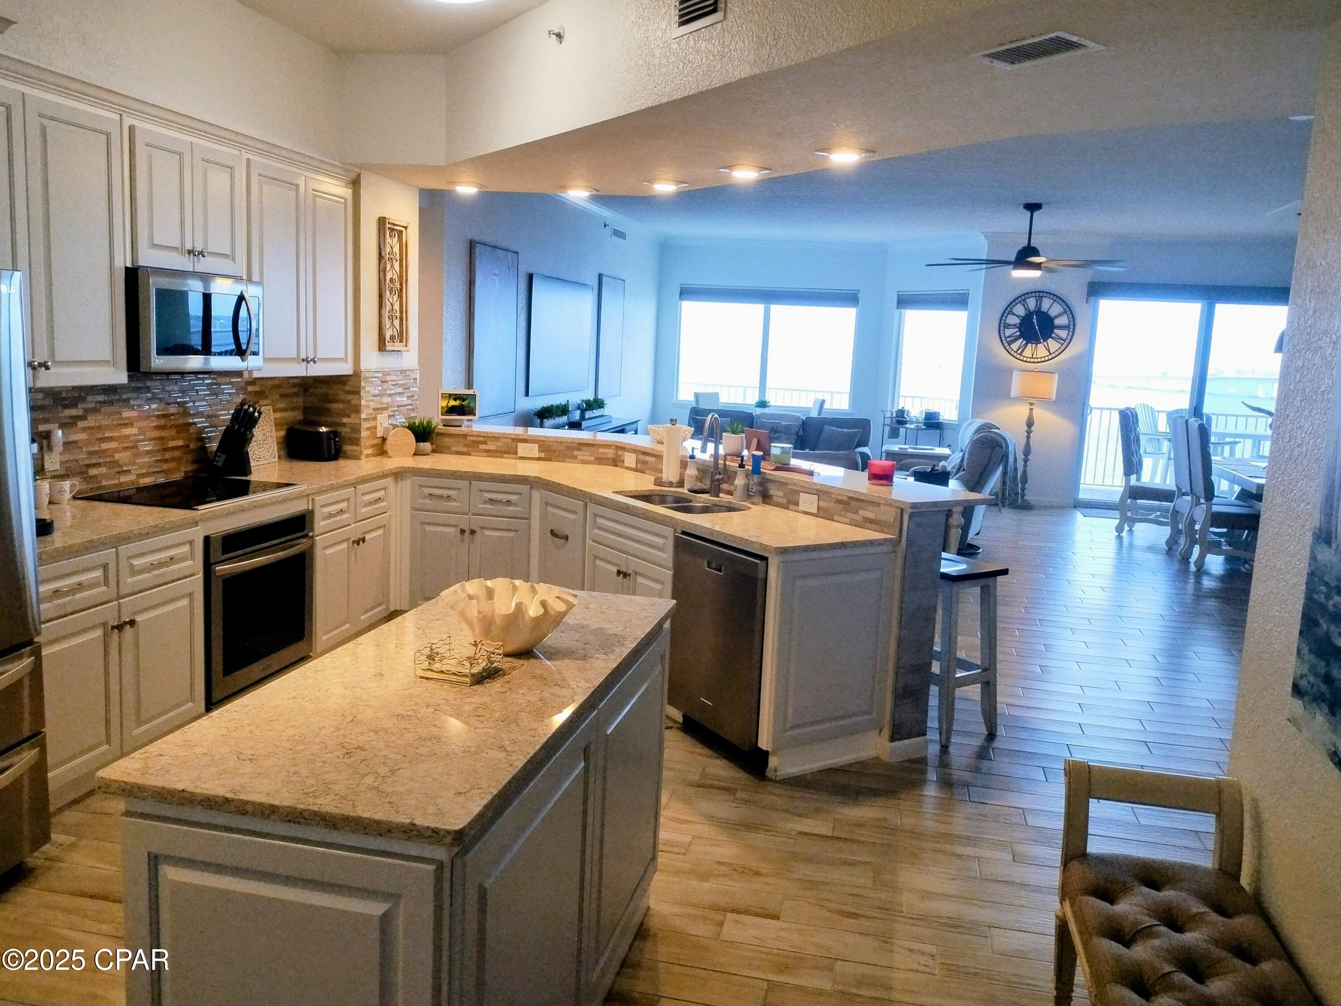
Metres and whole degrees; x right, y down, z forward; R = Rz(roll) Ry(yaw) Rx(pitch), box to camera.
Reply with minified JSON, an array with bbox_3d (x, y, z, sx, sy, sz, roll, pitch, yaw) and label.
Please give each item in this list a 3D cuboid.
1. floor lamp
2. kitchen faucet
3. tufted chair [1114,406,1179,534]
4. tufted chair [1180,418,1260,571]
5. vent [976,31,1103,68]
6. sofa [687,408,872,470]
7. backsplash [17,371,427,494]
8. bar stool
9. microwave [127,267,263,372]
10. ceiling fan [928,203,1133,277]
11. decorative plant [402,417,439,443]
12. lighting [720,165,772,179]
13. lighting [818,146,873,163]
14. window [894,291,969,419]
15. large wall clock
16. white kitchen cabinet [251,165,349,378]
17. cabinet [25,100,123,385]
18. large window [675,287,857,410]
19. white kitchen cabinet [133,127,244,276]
[{"bbox_3d":[4.092,-0.727,11.020,0.504,1.552,0.504,4,9,13],"label":"floor lamp"},{"bbox_3d":[0.207,-0.231,4.813,0.090,0.416,0.230,7,10,27],"label":"kitchen faucet"},{"bbox_3d":[4.794,-0.283,9.405,0.640,1.232,0.504,8,11,34],"label":"tufted chair"},{"bbox_3d":[4.681,-0.066,7.968,0.640,1.222,0.504,4,9,13],"label":"tufted chair"},{"bbox_3d":[1.077,-1.330,2.856,0.210,0.020,0.315,-3,11,-31],"label":"vent"},{"bbox_3d":[1.152,-0.534,11.009,2.150,0.940,0.960,5,10,17],"label":"sofa"},{"bbox_3d":[-2.100,-0.386,4.821,0.340,0.545,2.950,4,9,13],"label":"backsplash"},{"bbox_3d":[1.221,0.639,4.375,0.350,0.755,0.450,-3,11,-31],"label":"bar stool"},{"bbox_3d":[-2.173,-0.781,4.183,0.410,0.405,0.757,4,9,13],"label":"microwave"},{"bbox_3d":[3.065,-2.250,8.306,1.579,0.602,1.579,7,10,29],"label":"ceiling fan"},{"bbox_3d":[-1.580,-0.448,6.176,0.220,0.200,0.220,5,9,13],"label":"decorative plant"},{"bbox_3d":[0.386,-1.688,4.971,0.260,0.040,0.260,5,9,13],"label":"lighting"},{"bbox_3d":[0.728,-1.438,4.051,0.185,0.040,0.185,-3,10,-32],"label":"lighting"},{"bbox_3d":[3.177,-1.802,11.904,0.120,1.580,1.180,-3,11,-31],"label":"window"},{"bbox_3d":[4.126,-1.987,10.898,0.791,0.791,0.049,4,9,13],"label":"large wall clock"},{"bbox_3d":[-2.092,-1.208,5.172,0.340,1.050,0.900,5,9,13],"label":"white kitchen cabinet"},{"bbox_3d":[-2.434,-0.995,3.763,0.340,1.050,0.460,5,9,13],"label":"cabinet"},{"bbox_3d":[1.204,-1.970,12.363,2.279,1.526,0.116,4,9,13],"label":"large window"},{"bbox_3d":[-2.189,-1.269,4.149,0.330,0.550,0.710,4,9,13],"label":"white kitchen cabinet"}]

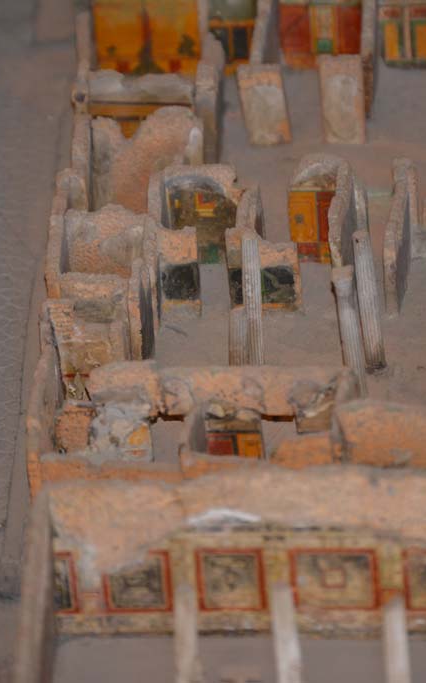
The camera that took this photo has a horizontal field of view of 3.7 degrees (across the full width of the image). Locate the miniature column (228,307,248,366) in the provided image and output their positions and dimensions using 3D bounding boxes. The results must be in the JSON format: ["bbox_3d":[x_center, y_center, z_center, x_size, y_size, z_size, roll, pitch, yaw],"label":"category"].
[{"bbox_3d":[0.009,0.005,2.190,0.006,0.037,0.006,-2,33,0],"label":"miniature column"}]

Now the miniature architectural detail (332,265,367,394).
[{"bbox_3d":[0.045,-0.001,2.182,0.007,0.052,0.007,-7,33,1],"label":"miniature architectural detail"}]

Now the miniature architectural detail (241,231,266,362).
[{"bbox_3d":[0.013,-0.013,2.203,0.006,0.052,0.006,-2,33,0],"label":"miniature architectural detail"}]

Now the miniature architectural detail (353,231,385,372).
[{"bbox_3d":[0.052,-0.014,2.201,0.006,0.052,0.006,-7,33,1],"label":"miniature architectural detail"}]

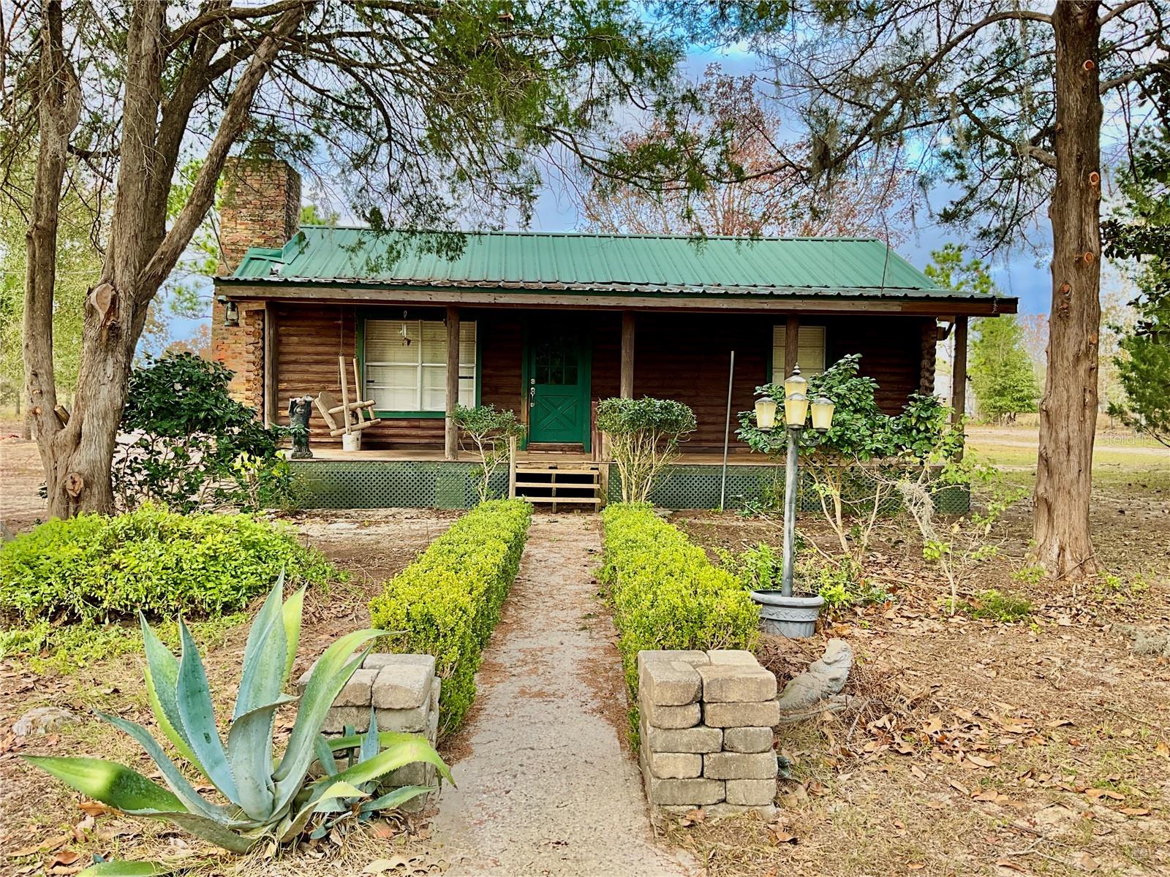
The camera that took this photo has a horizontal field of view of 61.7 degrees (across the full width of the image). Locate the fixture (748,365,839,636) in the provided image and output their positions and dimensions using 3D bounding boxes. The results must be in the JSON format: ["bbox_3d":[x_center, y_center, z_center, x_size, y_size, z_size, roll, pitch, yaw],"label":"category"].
[{"bbox_3d":[1.369,0.394,6.515,0.520,1.790,0.490,1,2,0],"label":"fixture"}]

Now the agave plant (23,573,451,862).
[{"bbox_3d":[-1.185,0.915,3.312,1.400,0.870,1.100,1,2,0],"label":"agave plant"}]

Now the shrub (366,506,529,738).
[{"bbox_3d":[-0.886,0.984,7.836,0.570,0.450,6.800,1,2,-1],"label":"shrub"}]

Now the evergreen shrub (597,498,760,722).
[{"bbox_3d":[0.513,1.008,7.836,0.630,0.450,6.800,1,2,-1],"label":"evergreen shrub"}]

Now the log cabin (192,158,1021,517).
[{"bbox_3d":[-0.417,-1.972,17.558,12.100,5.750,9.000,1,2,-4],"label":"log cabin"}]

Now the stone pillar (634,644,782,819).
[{"bbox_3d":[0.459,1.109,3.717,0.465,0.530,0.355,1,2,-4],"label":"stone pillar"}]

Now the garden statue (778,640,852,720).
[{"bbox_3d":[0.991,1.161,4.879,0.540,0.350,0.300,0,2,-30],"label":"garden statue"}]

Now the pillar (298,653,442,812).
[{"bbox_3d":[-0.808,1.093,3.717,0.470,0.500,0.355,1,2,-2],"label":"pillar"}]

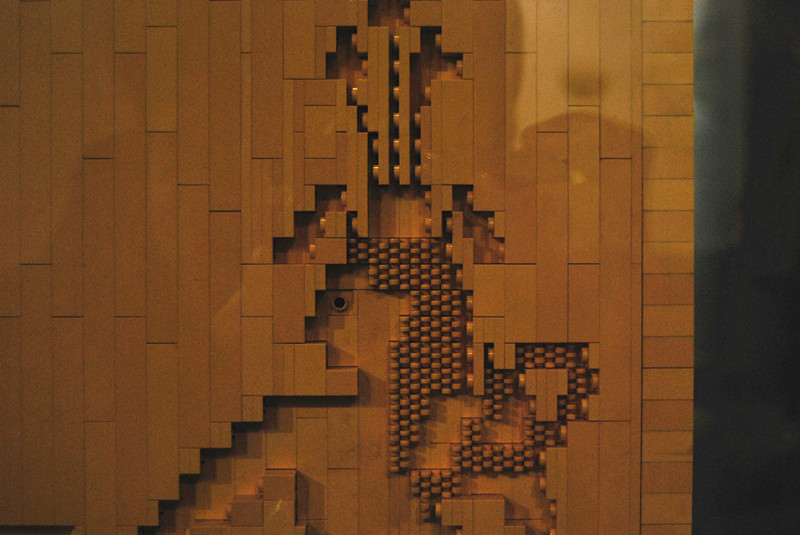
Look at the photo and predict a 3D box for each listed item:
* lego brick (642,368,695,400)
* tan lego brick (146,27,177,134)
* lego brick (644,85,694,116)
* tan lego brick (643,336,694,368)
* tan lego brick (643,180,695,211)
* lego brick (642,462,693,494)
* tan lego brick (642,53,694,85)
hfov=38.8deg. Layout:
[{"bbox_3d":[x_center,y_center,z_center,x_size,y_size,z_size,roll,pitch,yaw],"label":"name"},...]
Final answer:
[{"bbox_3d":[0.082,0.035,0.352,0.016,0.010,0.013,0,1,0],"label":"lego brick"},{"bbox_3d":[-0.073,-0.057,0.349,0.010,0.032,0.010,0,1,0],"label":"tan lego brick"},{"bbox_3d":[0.081,-0.051,0.351,0.016,0.010,0.013,0,1,0],"label":"lego brick"},{"bbox_3d":[0.082,0.025,0.352,0.016,0.010,0.013,0,1,0],"label":"tan lego brick"},{"bbox_3d":[0.082,-0.022,0.351,0.016,0.010,0.013,0,1,0],"label":"tan lego brick"},{"bbox_3d":[0.081,0.064,0.353,0.016,0.010,0.013,0,1,0],"label":"lego brick"},{"bbox_3d":[0.081,-0.061,0.350,0.016,0.010,0.013,0,1,0],"label":"tan lego brick"}]

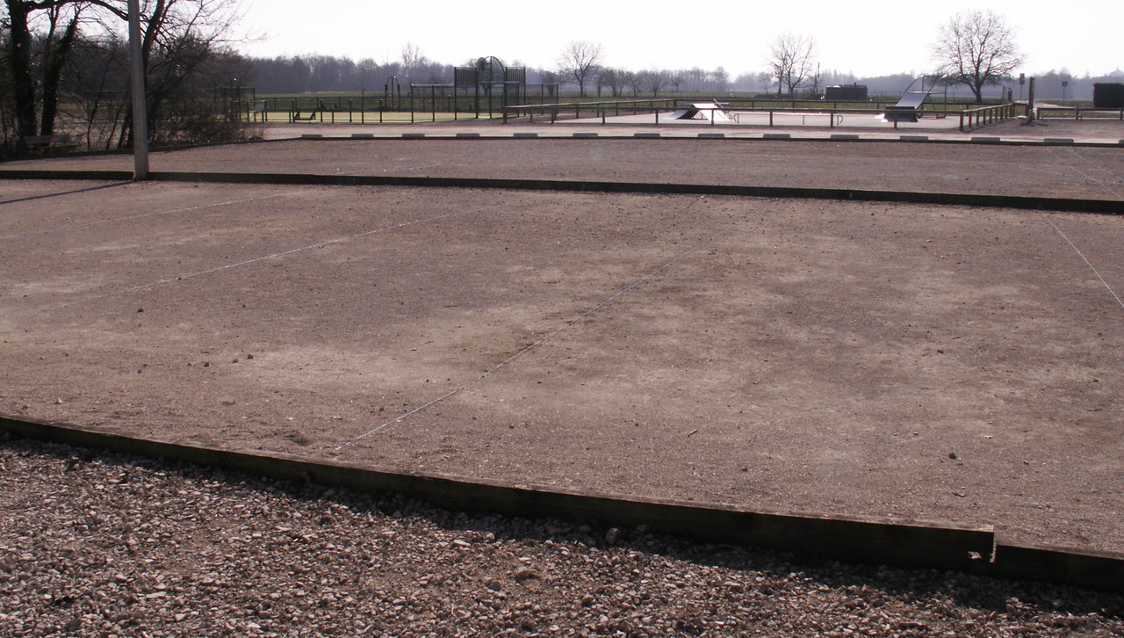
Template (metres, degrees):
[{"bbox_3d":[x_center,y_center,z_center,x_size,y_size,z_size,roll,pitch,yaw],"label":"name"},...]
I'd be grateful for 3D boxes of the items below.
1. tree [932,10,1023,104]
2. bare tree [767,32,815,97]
[{"bbox_3d":[55.143,-34.758,151.039,11.767,12.110,11.767,0,11,0],"label":"tree"},{"bbox_3d":[44.372,-48.919,219.606,9.544,12.255,9.544,0,11,0],"label":"bare tree"}]

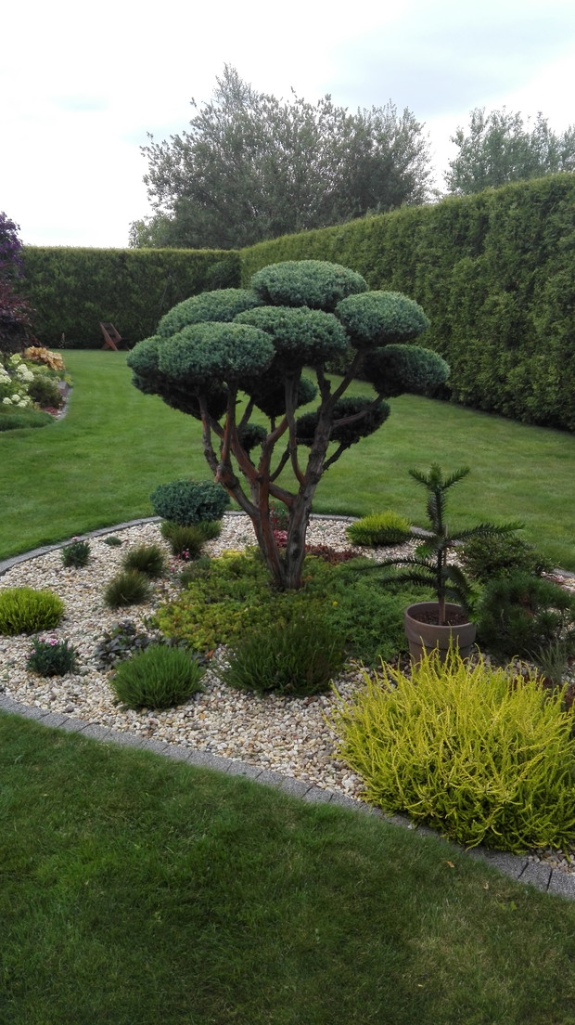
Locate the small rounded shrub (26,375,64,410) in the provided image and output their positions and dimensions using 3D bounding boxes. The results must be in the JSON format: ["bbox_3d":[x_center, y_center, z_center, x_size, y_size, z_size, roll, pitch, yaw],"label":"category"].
[{"bbox_3d":[-3.518,-1.765,10.620,0.511,0.482,0.486,1,16,0],"label":"small rounded shrub"}]

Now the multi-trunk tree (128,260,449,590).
[{"bbox_3d":[0.000,-0.419,3.905,1.680,1.725,1.545,1,16,0],"label":"multi-trunk tree"}]

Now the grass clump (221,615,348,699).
[{"bbox_3d":[-0.013,0.573,3.118,0.522,0.260,0.496,1,16,0],"label":"grass clump"}]

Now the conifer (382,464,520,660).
[{"bbox_3d":[0.664,0.243,3.115,0.680,0.910,0.620,1,16,0],"label":"conifer"}]

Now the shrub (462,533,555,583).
[{"bbox_3d":[1.289,0.245,4.308,0.525,0.256,0.499,1,16,0],"label":"shrub"}]

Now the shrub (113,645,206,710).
[{"bbox_3d":[-0.528,0.642,2.974,0.379,0.196,0.367,1,16,0],"label":"shrub"}]

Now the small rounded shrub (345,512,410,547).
[{"bbox_3d":[0.622,0.085,4.935,0.435,0.198,0.413,1,16,0],"label":"small rounded shrub"}]

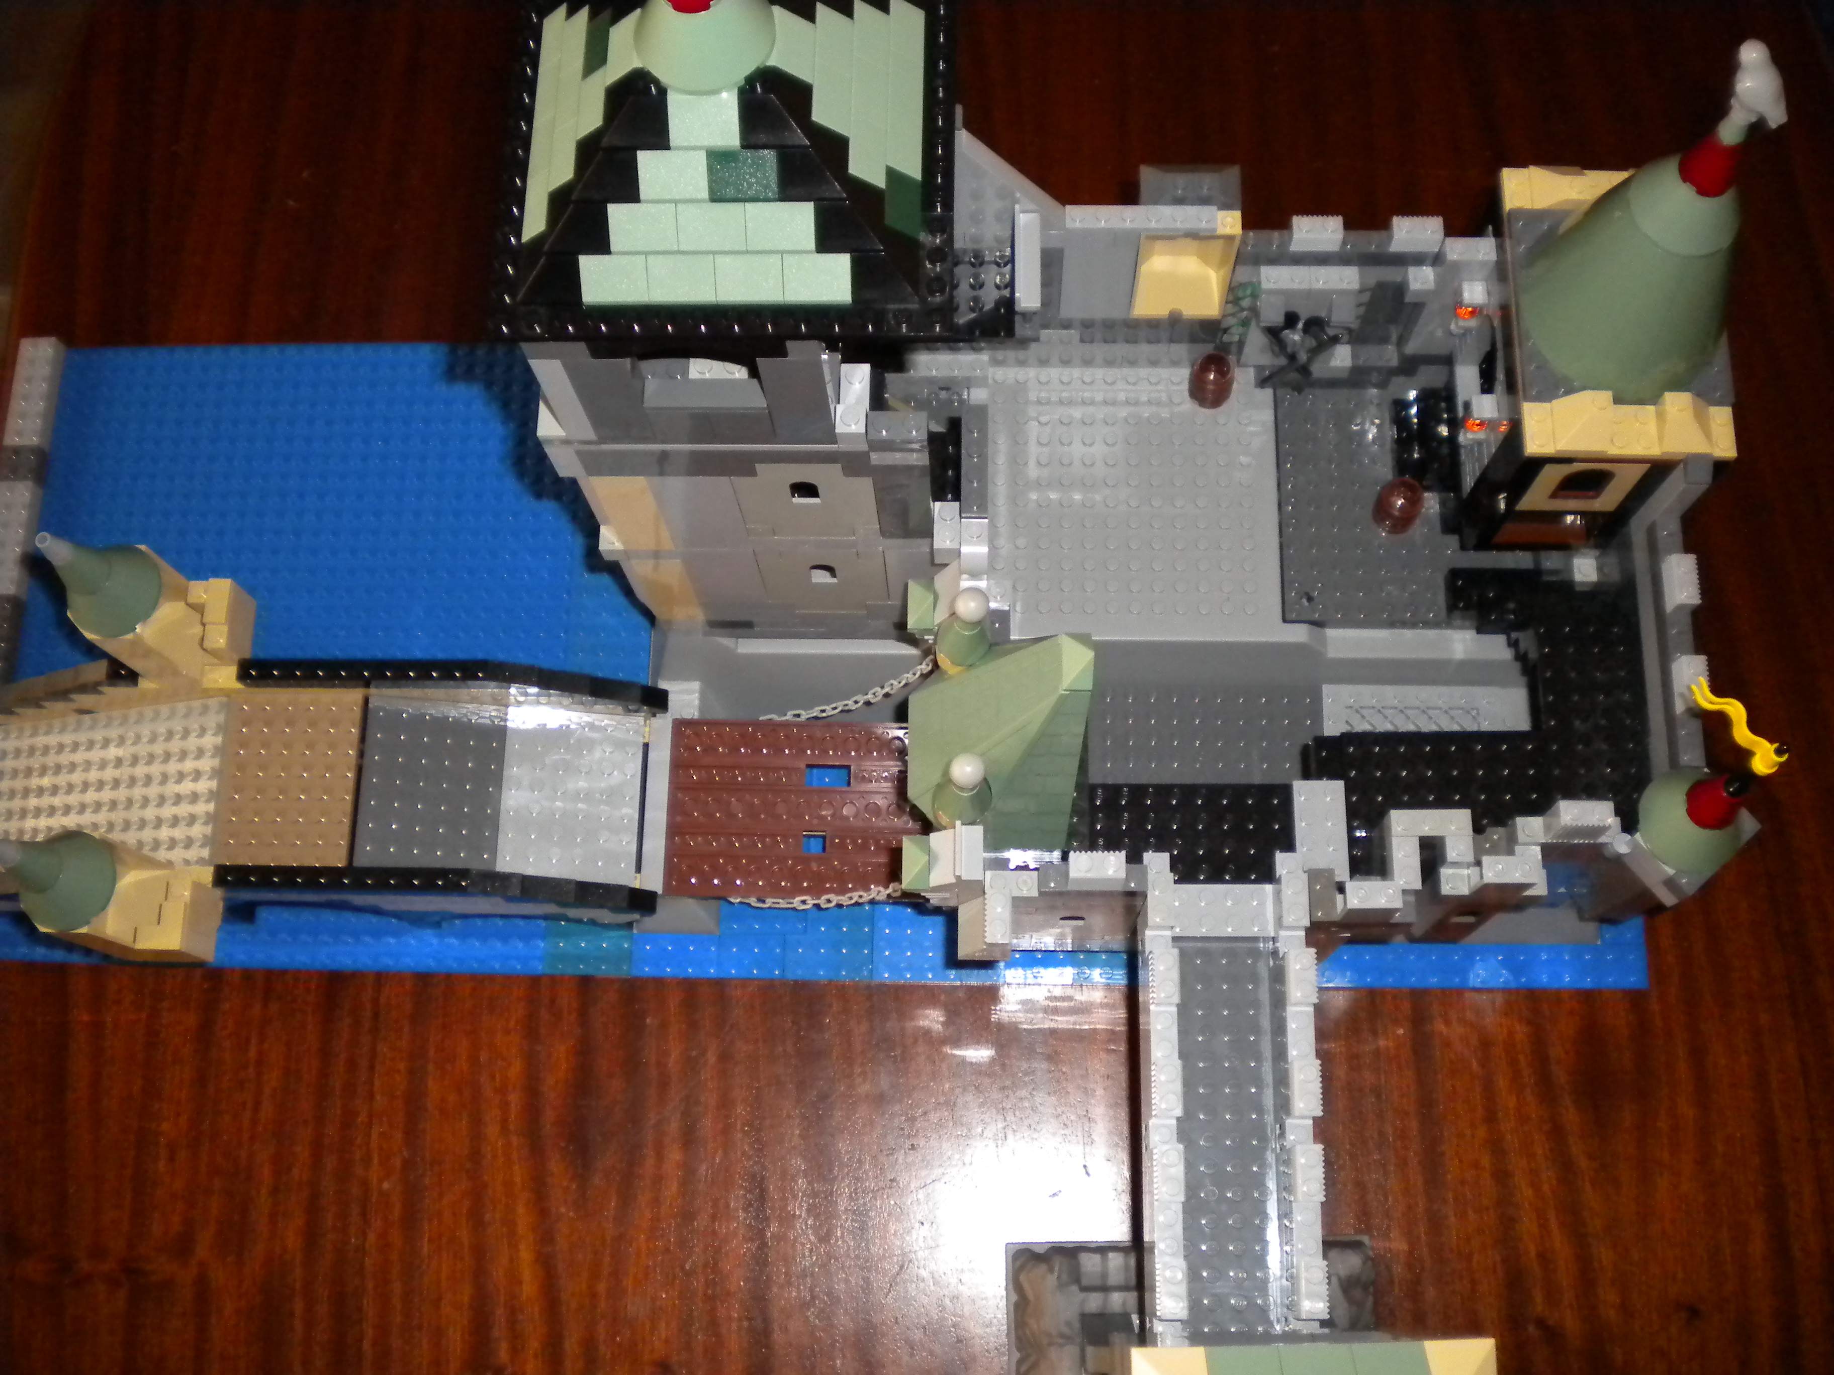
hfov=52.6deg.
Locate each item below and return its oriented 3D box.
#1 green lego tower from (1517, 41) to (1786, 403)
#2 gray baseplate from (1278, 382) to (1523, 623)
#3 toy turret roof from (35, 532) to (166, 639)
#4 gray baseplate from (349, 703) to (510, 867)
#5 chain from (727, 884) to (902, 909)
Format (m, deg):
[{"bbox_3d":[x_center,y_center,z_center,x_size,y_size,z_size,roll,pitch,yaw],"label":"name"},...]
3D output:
[{"bbox_3d":[0.217,-0.135,0.519,0.064,0.120,0.064,0,75,3],"label":"green lego tower"},{"bbox_3d":[0.175,-0.065,0.667,0.090,0.005,0.094,0,75,3],"label":"gray baseplate"},{"bbox_3d":[-0.272,-0.039,0.604,0.032,0.050,0.032,0,75,3],"label":"toy turret roof"},{"bbox_3d":[-0.171,0.038,0.654,0.048,0.005,0.063,5,75,-14],"label":"gray baseplate"},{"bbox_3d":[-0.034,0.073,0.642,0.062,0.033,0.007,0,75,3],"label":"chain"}]

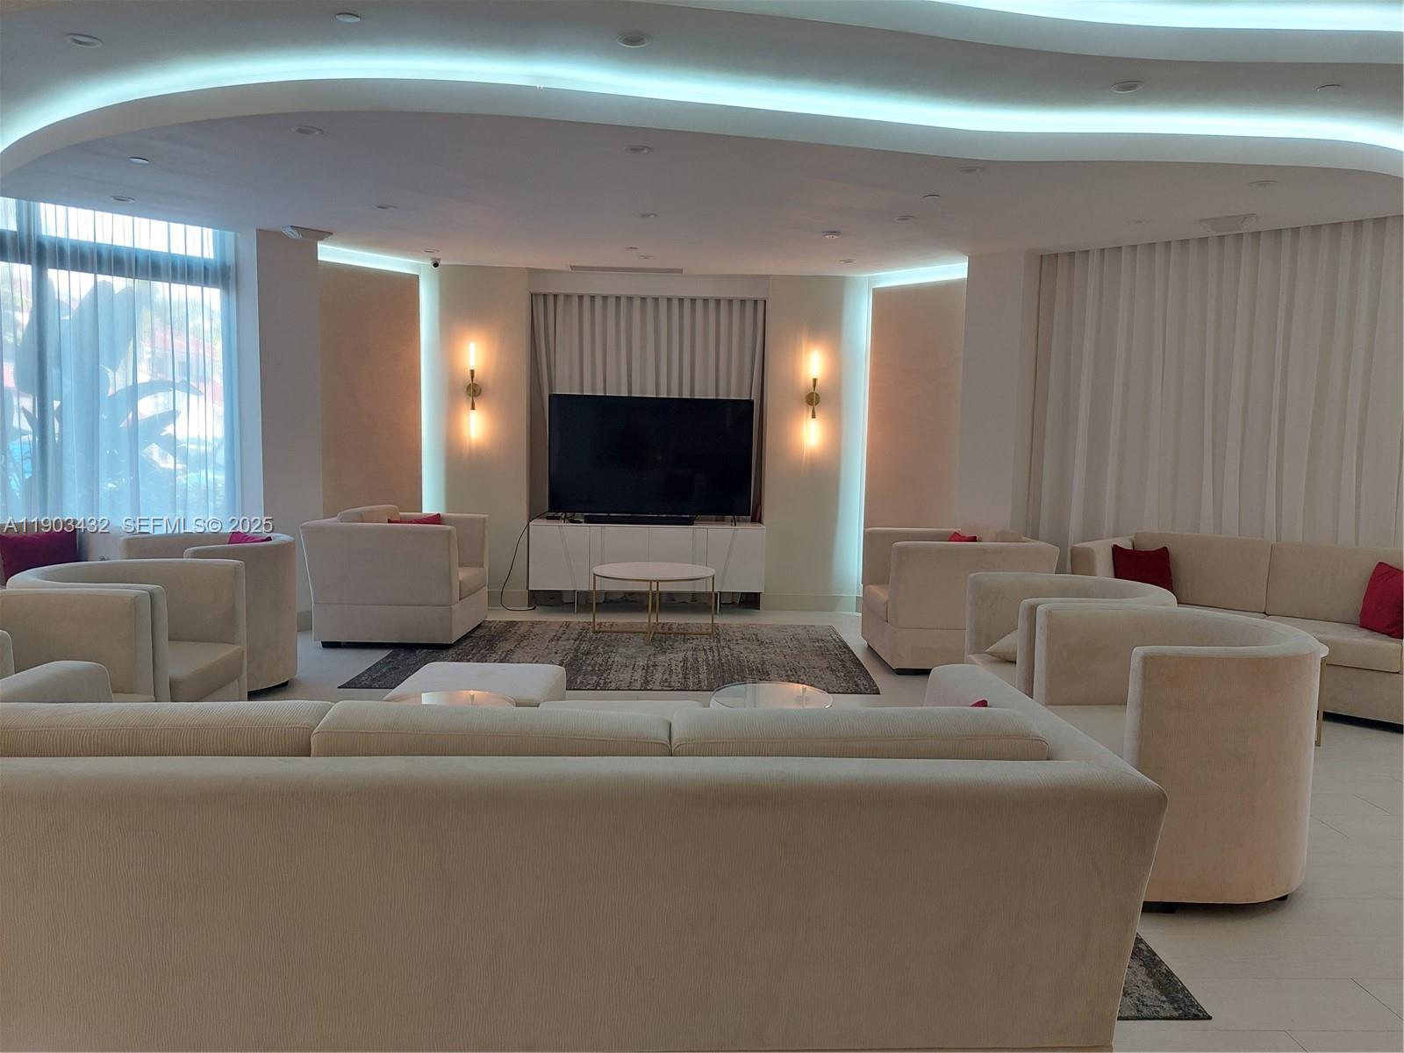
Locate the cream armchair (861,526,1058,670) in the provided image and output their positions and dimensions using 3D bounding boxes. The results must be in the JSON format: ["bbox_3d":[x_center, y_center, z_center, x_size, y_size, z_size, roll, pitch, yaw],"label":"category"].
[{"bbox_3d":[1.581,0.441,6.112,0.938,0.813,0.880,1,6,-2],"label":"cream armchair"}]

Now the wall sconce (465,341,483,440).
[{"bbox_3d":[-1.805,-1.076,7.702,0.130,0.770,0.120,1,6,-1],"label":"wall sconce"}]

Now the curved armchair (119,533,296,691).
[{"bbox_3d":[-2.550,0.457,5.227,0.727,0.809,0.747,5,7,34],"label":"curved armchair"}]

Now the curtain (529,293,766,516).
[{"bbox_3d":[-0.456,-0.611,8.055,1.910,2.580,0.140,1,6,-1],"label":"curtain"}]

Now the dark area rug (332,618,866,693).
[{"bbox_3d":[-0.493,0.794,6.224,2.919,0.011,1.876,1,6,-1],"label":"dark area rug"}]

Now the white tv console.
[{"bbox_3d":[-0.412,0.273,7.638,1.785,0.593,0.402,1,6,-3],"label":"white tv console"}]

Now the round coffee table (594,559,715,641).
[{"bbox_3d":[-0.332,0.524,6.778,0.857,0.442,0.857,1,6,-1],"label":"round coffee table"}]

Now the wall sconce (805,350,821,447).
[{"bbox_3d":[0.861,-0.988,7.488,0.115,0.742,0.120,1,6,-1],"label":"wall sconce"}]

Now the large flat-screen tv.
[{"bbox_3d":[-0.392,-0.546,7.525,1.569,0.904,0.086,1,6,-4],"label":"large flat-screen tv"}]

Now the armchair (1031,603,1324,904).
[{"bbox_3d":[1.739,0.765,3.513,0.820,0.820,0.960,1,6,-1],"label":"armchair"}]

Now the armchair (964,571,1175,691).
[{"bbox_3d":[1.543,0.658,3.998,0.737,0.809,0.732,1,6,-1],"label":"armchair"}]

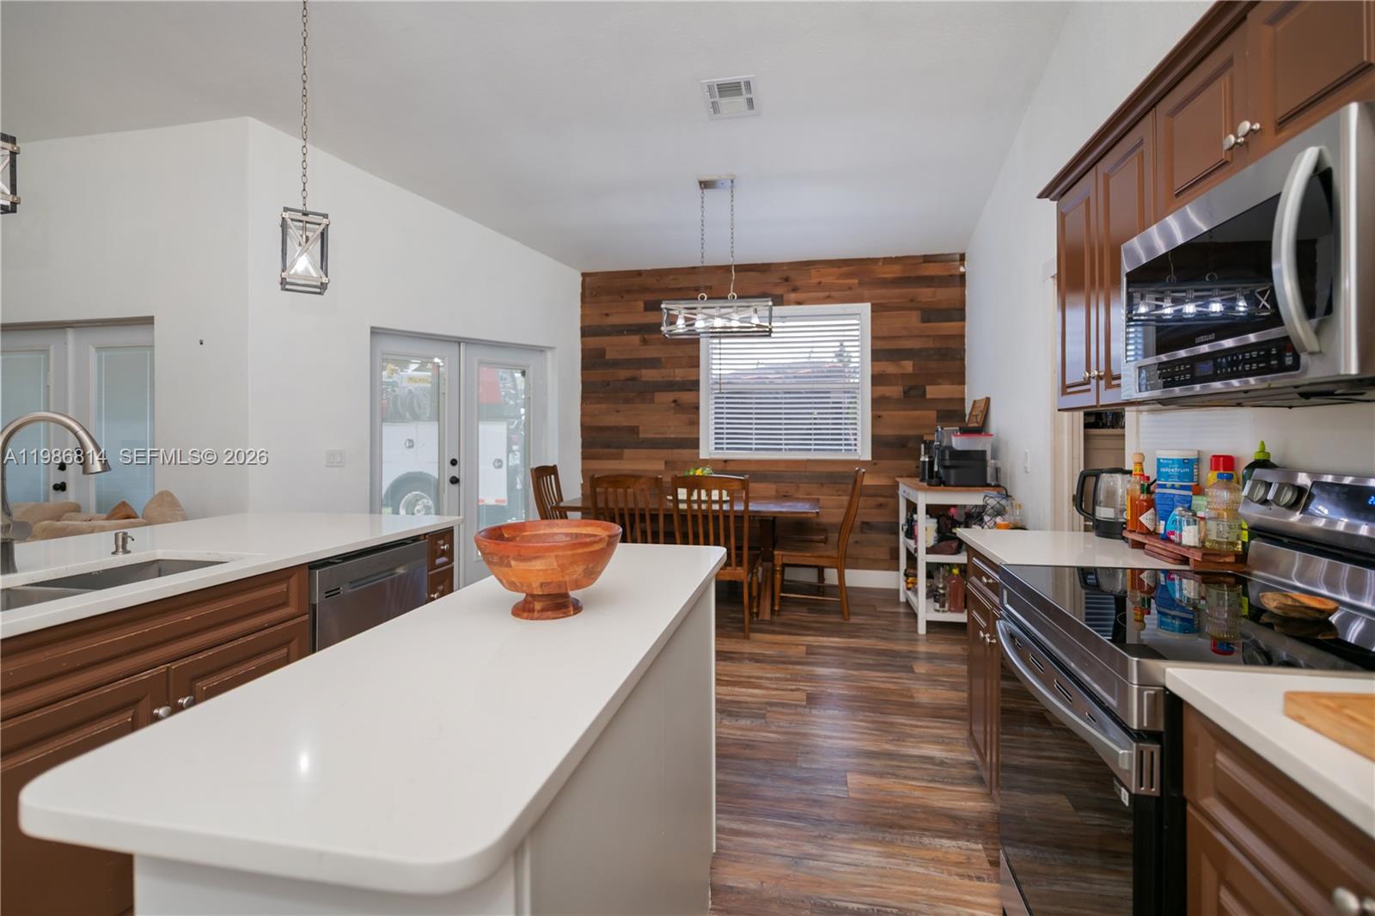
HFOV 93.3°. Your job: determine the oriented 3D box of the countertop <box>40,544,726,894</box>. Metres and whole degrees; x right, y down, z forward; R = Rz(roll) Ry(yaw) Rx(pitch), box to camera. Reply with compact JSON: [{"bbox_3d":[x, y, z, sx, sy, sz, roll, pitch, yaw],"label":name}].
[{"bbox_3d":[-0.272,0.315,1.312,0.528,0.030,1.516,0,2,11],"label":"countertop"}]

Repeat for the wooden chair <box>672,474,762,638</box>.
[{"bbox_3d":[0.197,0.600,4.242,0.504,1.020,0.575,0,2,11],"label":"wooden chair"}]

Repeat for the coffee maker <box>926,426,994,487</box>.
[{"bbox_3d":[1.804,-0.015,4.338,0.380,0.400,0.280,0,2,11],"label":"coffee maker"}]

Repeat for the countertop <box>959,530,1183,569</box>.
[{"bbox_3d":[1.308,0.314,2.137,0.650,0.038,0.700,0,2,11],"label":"countertop"}]

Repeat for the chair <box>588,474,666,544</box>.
[{"bbox_3d":[-0.334,0.613,4.450,0.470,1.020,0.620,0,2,11],"label":"chair"}]

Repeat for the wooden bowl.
[{"bbox_3d":[-0.273,0.223,1.280,0.288,0.157,0.288,0,2,0],"label":"wooden bowl"}]

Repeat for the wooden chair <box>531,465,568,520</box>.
[{"bbox_3d":[-0.816,0.590,5.062,0.620,1.020,0.460,0,2,11],"label":"wooden chair"}]

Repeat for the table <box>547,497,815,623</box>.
[{"bbox_3d":[0.056,0.719,4.969,1.880,0.770,0.950,0,2,11],"label":"table"}]

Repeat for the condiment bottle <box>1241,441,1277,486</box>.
[{"bbox_3d":[1.488,0.098,1.683,0.075,0.283,0.075,0,2,11],"label":"condiment bottle"}]

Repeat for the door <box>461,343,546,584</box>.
[{"bbox_3d":[-1.549,0.058,5.542,0.045,1.996,0.779,2,3,45],"label":"door"}]

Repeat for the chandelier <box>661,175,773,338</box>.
[{"bbox_3d":[0.210,-1.366,4.392,0.741,1.023,0.272,0,2,11],"label":"chandelier"}]

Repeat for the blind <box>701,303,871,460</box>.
[{"bbox_3d":[0.822,-0.646,5.525,1.420,1.320,0.060,0,2,11],"label":"blind"}]

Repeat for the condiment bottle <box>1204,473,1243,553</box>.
[{"bbox_3d":[1.401,0.141,1.698,0.079,0.198,0.079,0,2,11],"label":"condiment bottle"}]

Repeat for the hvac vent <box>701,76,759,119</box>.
[{"bbox_3d":[0.255,-2.066,3.738,0.310,0.030,0.310,0,-12,11],"label":"hvac vent"}]

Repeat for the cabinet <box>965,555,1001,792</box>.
[{"bbox_3d":[1.317,0.769,2.152,0.600,0.870,0.660,0,2,11],"label":"cabinet"}]

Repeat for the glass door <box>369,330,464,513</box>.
[{"bbox_3d":[-2.102,0.079,5.025,0.730,2.030,0.045,-2,3,-42],"label":"glass door"}]

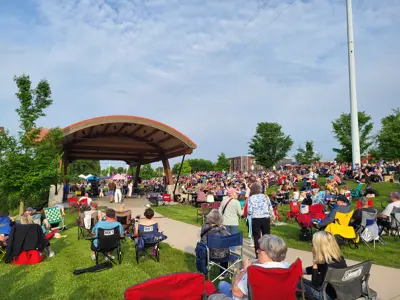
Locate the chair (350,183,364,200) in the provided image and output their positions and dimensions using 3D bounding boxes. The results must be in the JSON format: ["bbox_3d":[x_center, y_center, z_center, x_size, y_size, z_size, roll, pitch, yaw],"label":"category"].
[{"bbox_3d":[8.336,2.210,16.000,0.660,0.880,0.720,-3,-6,25],"label":"chair"}]

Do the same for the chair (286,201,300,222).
[{"bbox_3d":[3.560,2.334,11.400,0.620,0.860,0.580,2,-6,-20],"label":"chair"}]

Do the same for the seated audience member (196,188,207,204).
[{"bbox_3d":[0.091,2.894,18.300,0.580,1.250,0.750,3,-6,-23],"label":"seated audience member"}]

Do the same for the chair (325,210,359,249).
[{"bbox_3d":[3.462,1.957,7.350,0.720,0.920,0.620,2,-6,-22],"label":"chair"}]

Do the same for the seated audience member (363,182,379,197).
[{"bbox_3d":[9.365,2.186,16.500,0.800,0.800,0.650,-3,-6,30],"label":"seated audience member"}]

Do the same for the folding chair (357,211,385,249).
[{"bbox_3d":[4.172,1.957,7.350,0.630,0.920,0.620,2,-6,-18],"label":"folding chair"}]

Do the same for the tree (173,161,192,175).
[{"bbox_3d":[-4.369,4.993,75.000,5.000,5.000,5.000,0,-5,0],"label":"tree"}]

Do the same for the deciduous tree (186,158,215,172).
[{"bbox_3d":[0.166,6.491,100.000,9.300,7.300,9.000,0,-6,0],"label":"deciduous tree"}]

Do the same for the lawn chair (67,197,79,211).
[{"bbox_3d":[-7.300,3.149,17.200,0.750,0.860,0.620,0,-6,0],"label":"lawn chair"}]

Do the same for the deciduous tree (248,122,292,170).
[{"bbox_3d":[10.561,-0.524,45.000,6.200,7.300,6.200,0,-5,0],"label":"deciduous tree"}]

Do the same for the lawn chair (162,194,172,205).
[{"bbox_3d":[-2.326,3.579,21.500,0.720,0.820,0.600,1,-6,-14],"label":"lawn chair"}]

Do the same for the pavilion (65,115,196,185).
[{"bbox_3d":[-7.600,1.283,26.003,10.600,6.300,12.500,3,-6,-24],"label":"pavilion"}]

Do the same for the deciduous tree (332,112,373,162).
[{"bbox_3d":[22.845,-1.498,45.000,5.800,7.800,5.800,-3,-6,27],"label":"deciduous tree"}]

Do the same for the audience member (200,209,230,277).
[{"bbox_3d":[0.277,1.619,5.200,0.520,1.190,0.780,2,-6,-18],"label":"audience member"}]

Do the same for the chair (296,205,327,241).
[{"bbox_3d":[3.044,1.979,8.200,0.770,0.940,0.650,3,-6,-30],"label":"chair"}]

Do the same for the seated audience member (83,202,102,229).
[{"bbox_3d":[-3.457,2.256,9.750,0.600,1.150,0.850,0,-6,-3],"label":"seated audience member"}]

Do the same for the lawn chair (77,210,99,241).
[{"bbox_3d":[-3.542,2.372,9.500,0.720,0.900,0.620,0,-6,-5],"label":"lawn chair"}]

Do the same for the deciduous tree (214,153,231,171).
[{"bbox_3d":[5.243,3.728,70.000,3.800,6.200,3.800,0,-5,0],"label":"deciduous tree"}]

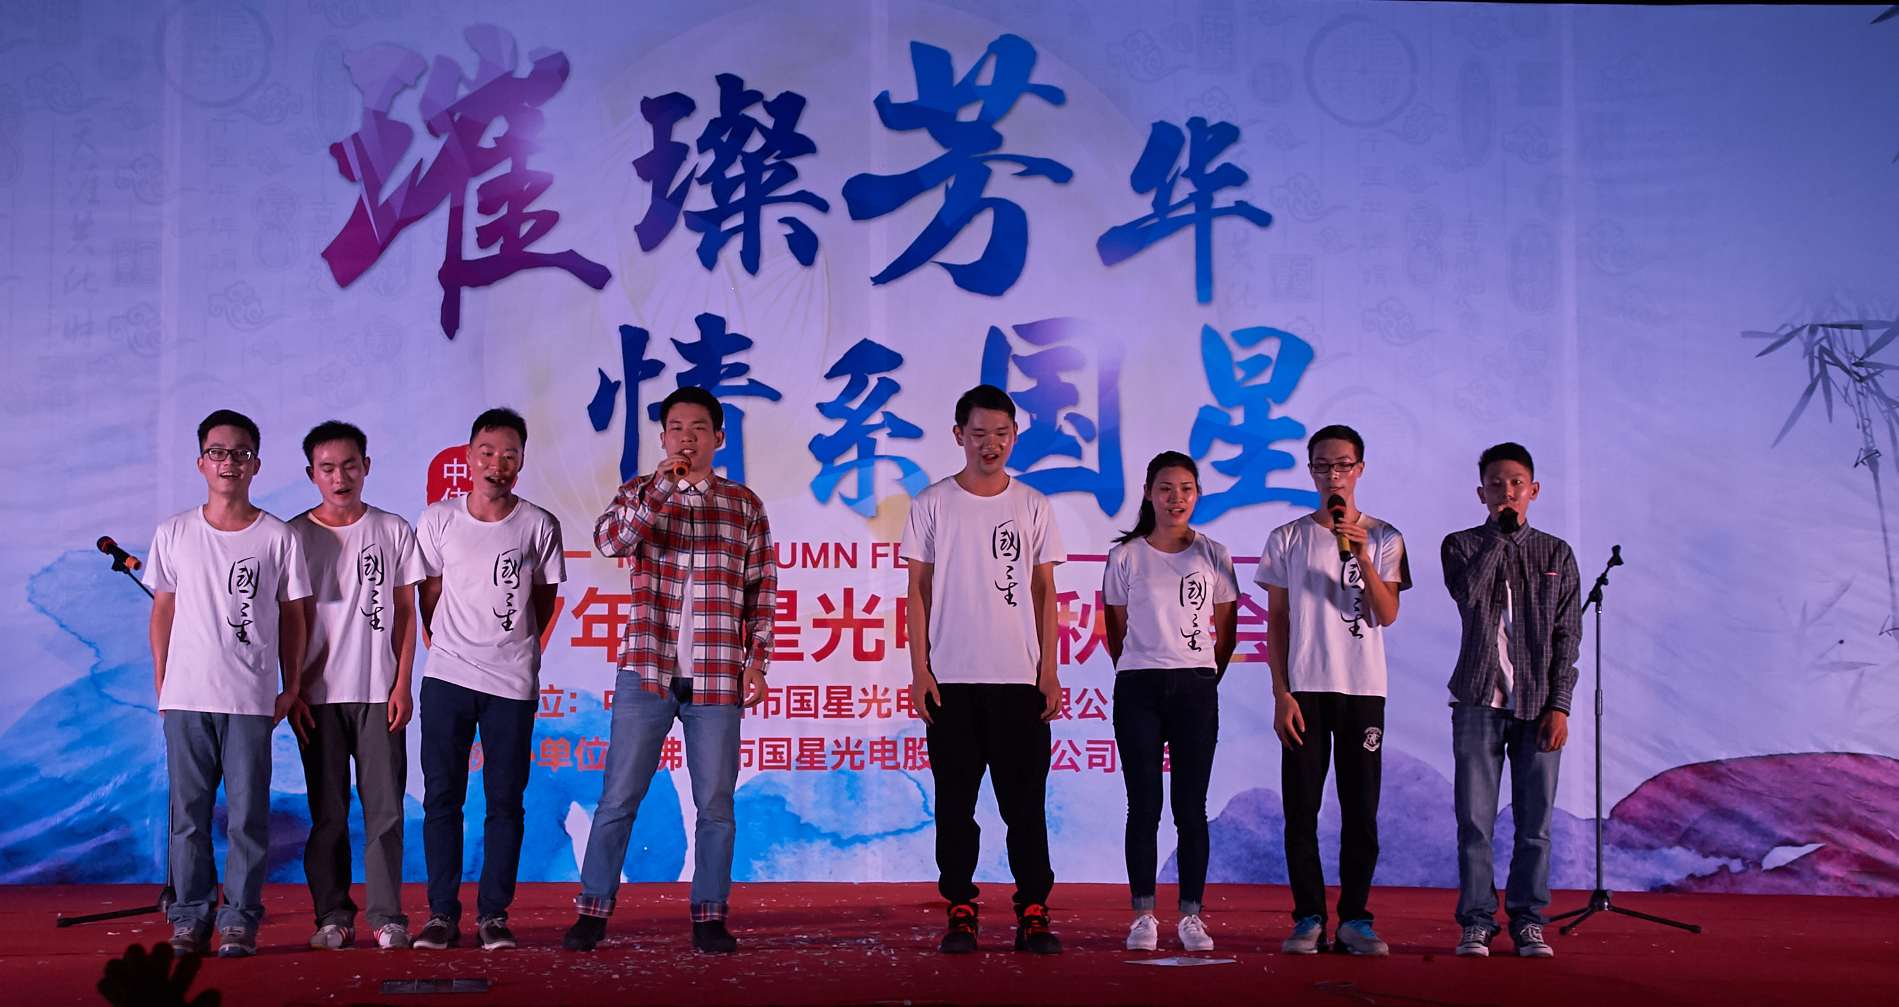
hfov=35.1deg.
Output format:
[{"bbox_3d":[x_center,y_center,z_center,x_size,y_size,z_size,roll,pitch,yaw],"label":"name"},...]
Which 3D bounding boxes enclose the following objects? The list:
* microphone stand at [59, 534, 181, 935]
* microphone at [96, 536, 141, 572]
[{"bbox_3d":[-2.705,0.843,10.789,0.659,1.347,0.686,-3,-5,35],"label":"microphone stand"},{"bbox_3d":[-2.997,0.182,10.850,0.235,0.057,0.057,24,11,34],"label":"microphone"}]

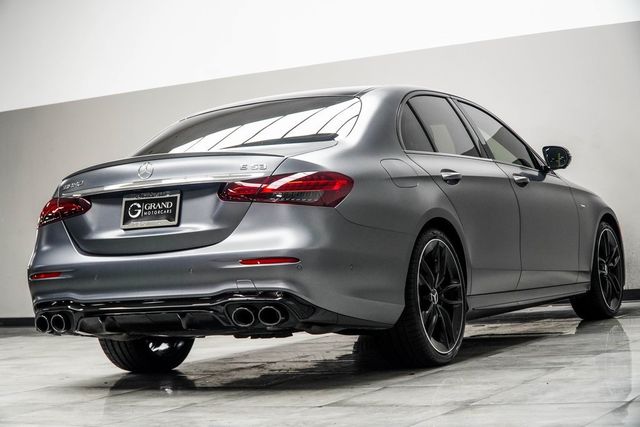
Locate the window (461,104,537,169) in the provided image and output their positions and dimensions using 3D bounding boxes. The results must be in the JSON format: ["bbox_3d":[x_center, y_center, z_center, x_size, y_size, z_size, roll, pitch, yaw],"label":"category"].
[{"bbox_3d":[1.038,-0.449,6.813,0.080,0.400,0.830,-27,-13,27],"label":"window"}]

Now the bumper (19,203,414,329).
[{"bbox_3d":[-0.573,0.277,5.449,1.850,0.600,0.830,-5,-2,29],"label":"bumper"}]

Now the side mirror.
[{"bbox_3d":[1.475,-0.342,7.273,0.205,0.160,0.160,-5,-2,29],"label":"side mirror"}]

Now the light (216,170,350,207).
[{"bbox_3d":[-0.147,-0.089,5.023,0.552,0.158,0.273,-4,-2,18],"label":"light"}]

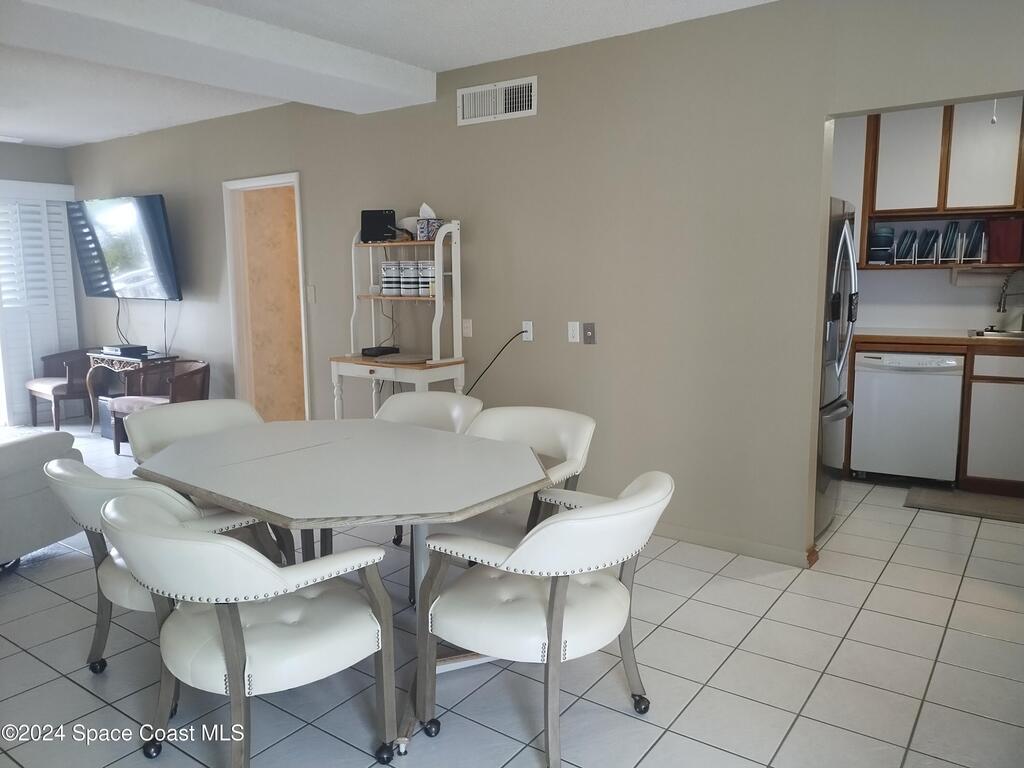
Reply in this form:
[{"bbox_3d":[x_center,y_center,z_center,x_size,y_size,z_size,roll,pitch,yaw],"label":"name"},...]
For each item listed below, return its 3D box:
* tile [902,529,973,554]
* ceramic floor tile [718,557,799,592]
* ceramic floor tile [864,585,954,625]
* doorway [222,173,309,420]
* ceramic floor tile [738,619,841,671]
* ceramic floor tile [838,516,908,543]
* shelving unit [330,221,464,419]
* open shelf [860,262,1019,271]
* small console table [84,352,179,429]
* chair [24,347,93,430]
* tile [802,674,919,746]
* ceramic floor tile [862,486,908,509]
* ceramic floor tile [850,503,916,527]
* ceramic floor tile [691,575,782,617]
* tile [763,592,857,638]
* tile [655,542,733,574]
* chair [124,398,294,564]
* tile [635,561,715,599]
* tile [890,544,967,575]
[{"bbox_3d":[2.180,0.813,3.804,0.302,0.010,0.302,6,10,35],"label":"tile"},{"bbox_3d":[1.151,0.873,3.422,0.302,0.010,0.302,6,10,35],"label":"ceramic floor tile"},{"bbox_3d":[1.646,0.922,3.069,0.302,0.010,0.302,6,10,35],"label":"ceramic floor tile"},{"bbox_3d":[-1.826,-0.493,5.632,0.905,2.085,0.130,6,10,35],"label":"doorway"},{"bbox_3d":[1.036,0.966,2.746,0.301,0.010,0.301,5,10,36],"label":"ceramic floor tile"},{"bbox_3d":[1.939,0.789,3.969,0.301,0.010,0.301,5,10,36],"label":"ceramic floor tile"},{"bbox_3d":[-0.712,-0.125,4.560,0.785,1.703,0.374,5,10,36],"label":"shelving unit"},{"bbox_3d":[2.757,-0.760,4.799,0.920,0.030,0.300,6,10,35],"label":"open shelf"},{"bbox_3d":[-3.422,0.112,6.676,1.012,0.740,0.308,5,10,36],"label":"small console table"},{"bbox_3d":[-4.374,0.021,7.341,0.560,0.740,0.570,6,10,40],"label":"chair"},{"bbox_3d":[1.102,1.023,2.327,0.301,0.010,0.301,5,10,36],"label":"tile"},{"bbox_3d":[2.300,0.713,4.488,0.302,0.010,0.302,6,10,35],"label":"ceramic floor tile"},{"bbox_3d":[2.104,0.747,4.183,0.297,0.010,0.297,5,10,36],"label":"ceramic floor tile"},{"bbox_3d":[0.962,0.900,3.133,0.297,0.010,0.297,5,10,36],"label":"ceramic floor tile"},{"bbox_3d":[1.220,0.934,3.001,0.302,0.010,0.302,6,10,35],"label":"tile"},{"bbox_3d":[0.903,0.850,3.574,0.297,0.010,0.297,5,10,36],"label":"tile"},{"bbox_3d":[-1.338,0.521,3.277,0.610,0.794,0.634,-6,10,-35],"label":"chair"},{"bbox_3d":[0.725,0.886,3.333,0.297,0.010,0.297,5,10,36],"label":"tile"},{"bbox_3d":[2.006,0.847,3.549,0.301,0.010,0.301,5,10,36],"label":"tile"}]

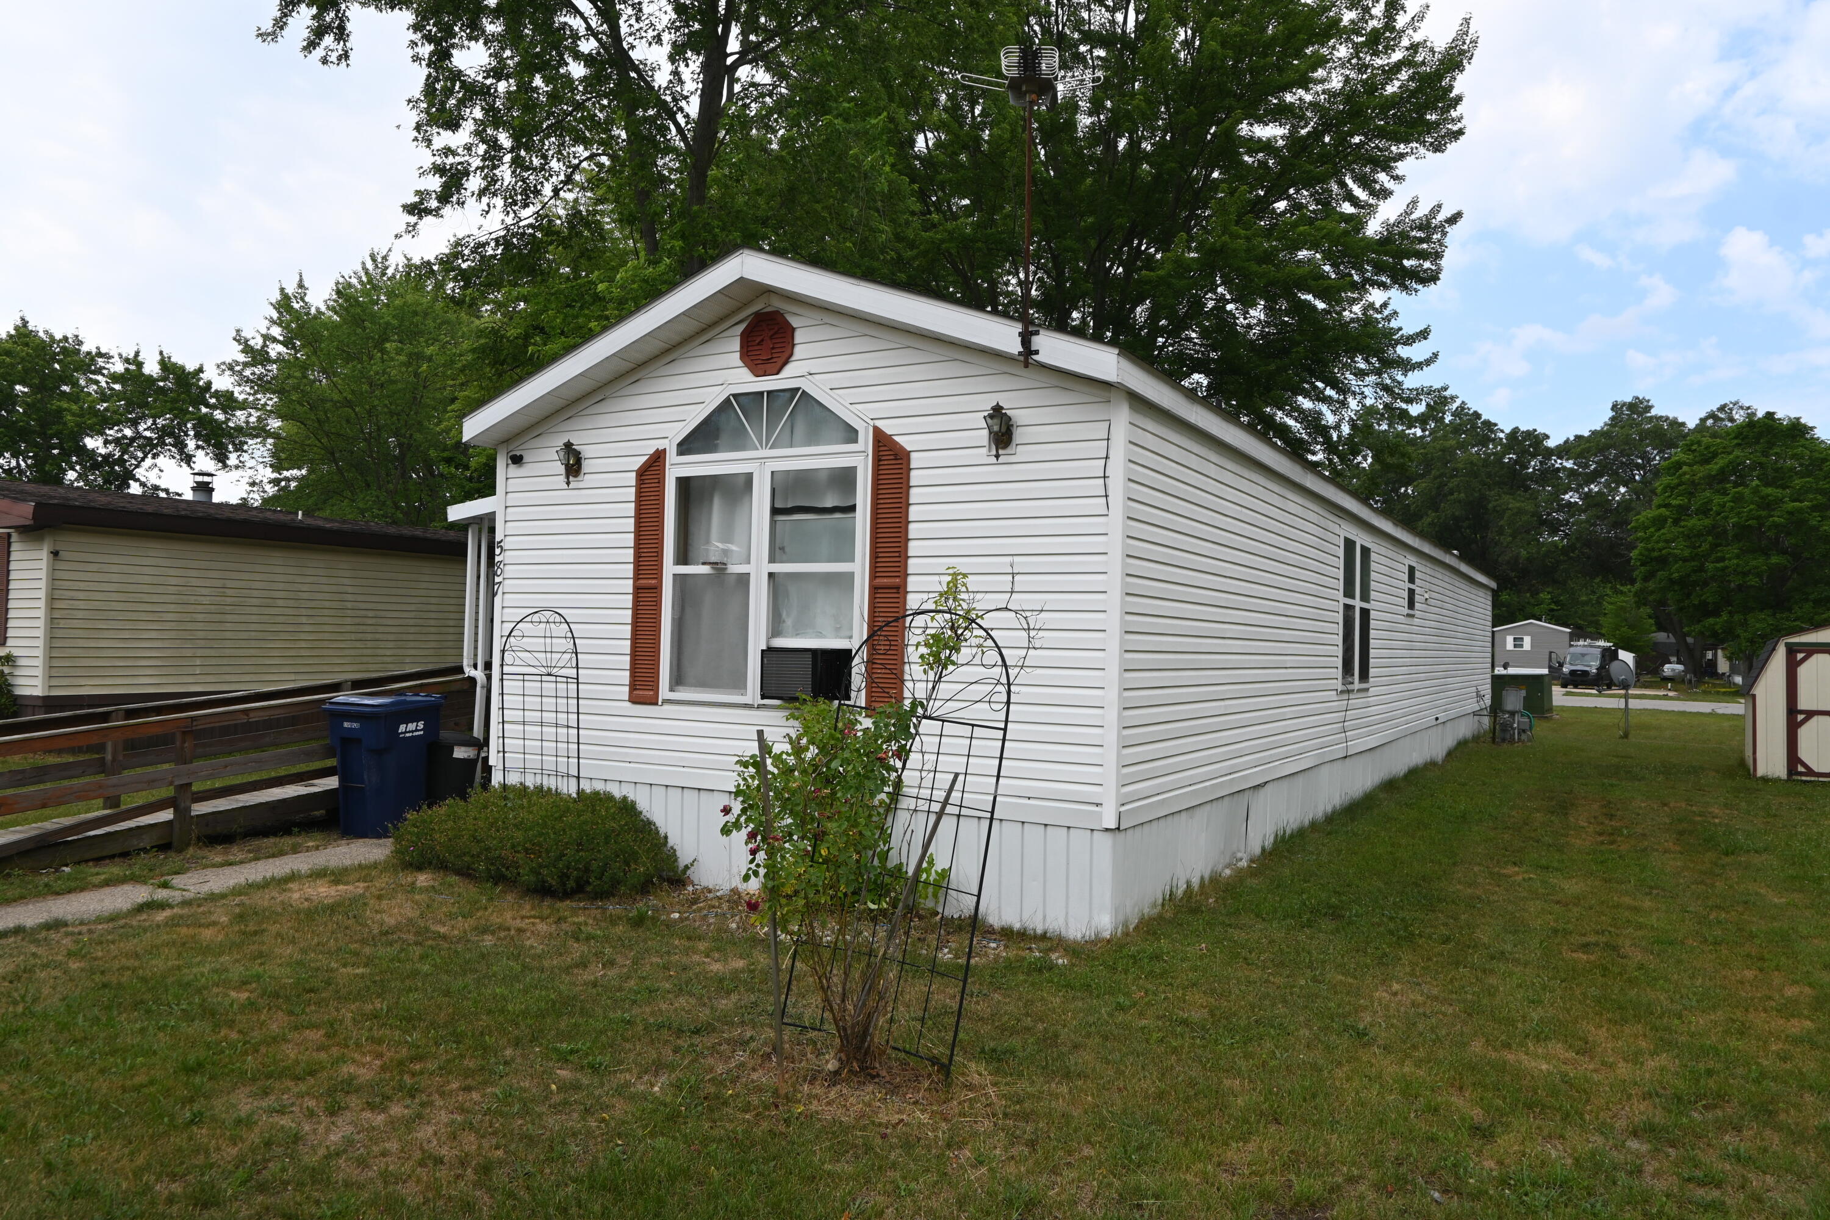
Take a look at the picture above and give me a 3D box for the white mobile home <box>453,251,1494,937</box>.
[{"bbox_3d":[3.953,0.168,16.259,5.111,3.988,20.283,1,-2,30],"label":"white mobile home"}]

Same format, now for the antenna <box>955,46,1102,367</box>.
[{"bbox_3d":[0.598,-2.112,6.365,0.750,1.660,0.500,1,-2,5],"label":"antenna"}]

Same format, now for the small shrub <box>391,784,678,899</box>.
[{"bbox_3d":[-2.593,1.447,8.040,2.100,0.640,1.050,1,-2,30],"label":"small shrub"}]

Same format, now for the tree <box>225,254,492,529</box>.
[{"bbox_3d":[-14.191,-3.592,32.129,8.000,11.493,8.000,1,-2,30],"label":"tree"}]

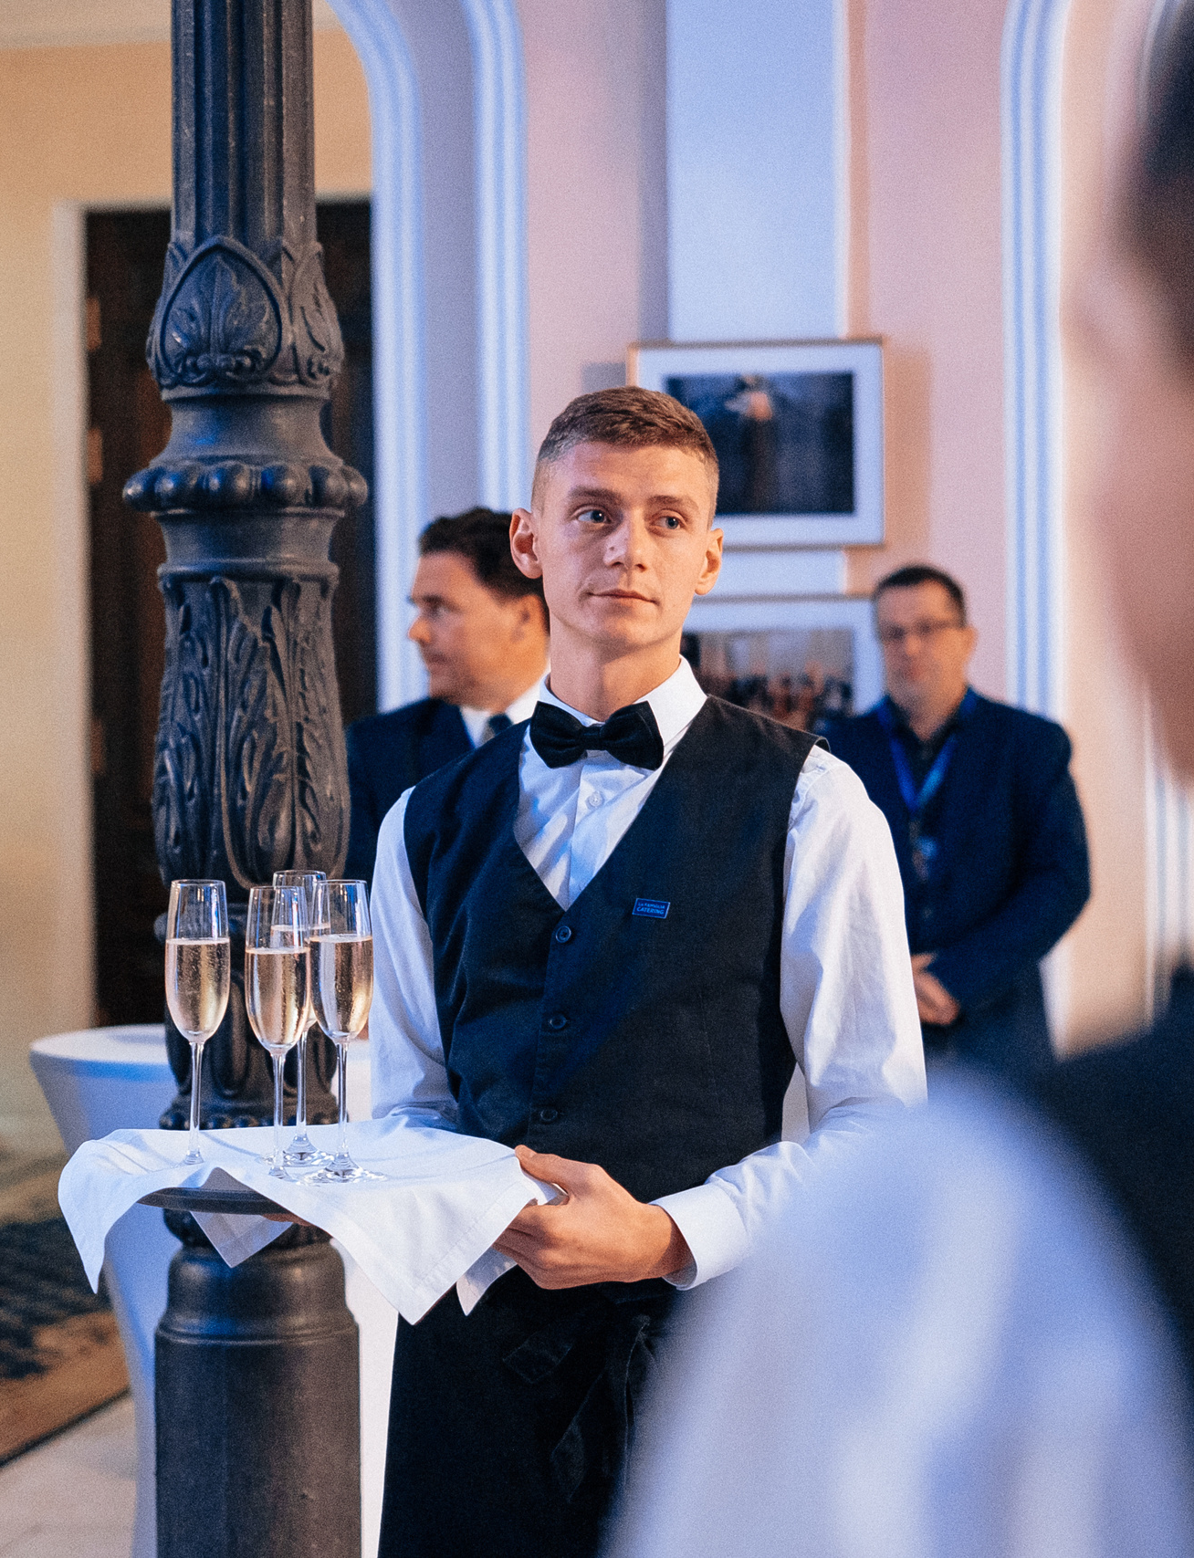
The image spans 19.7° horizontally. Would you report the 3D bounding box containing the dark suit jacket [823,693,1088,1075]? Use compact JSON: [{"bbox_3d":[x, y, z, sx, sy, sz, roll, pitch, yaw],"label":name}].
[{"bbox_3d":[0.571,0.234,5.930,0.540,0.770,0.320,-1,1,7],"label":"dark suit jacket"}]

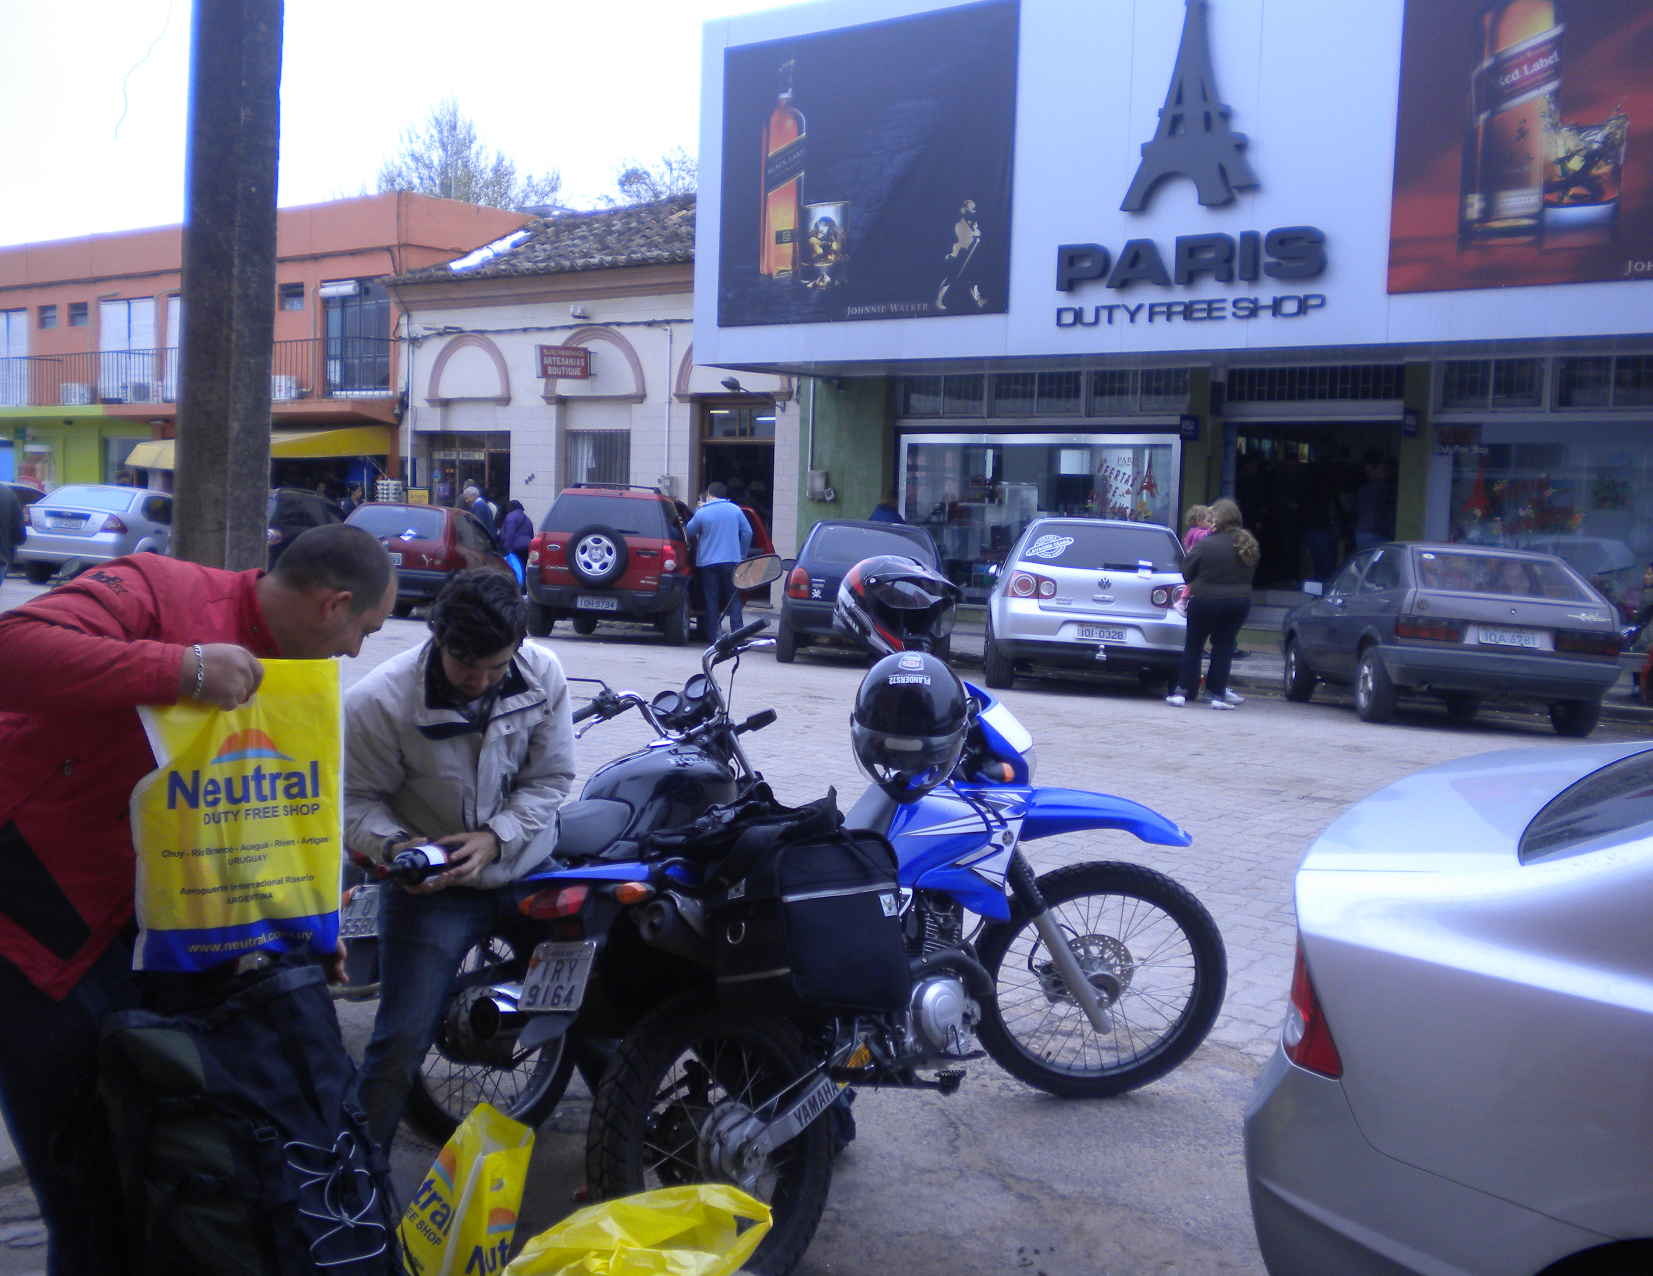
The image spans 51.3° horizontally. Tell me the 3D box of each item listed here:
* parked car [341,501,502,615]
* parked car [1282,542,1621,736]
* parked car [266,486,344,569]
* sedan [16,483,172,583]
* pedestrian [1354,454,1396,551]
[{"bbox_3d":[-4.967,-0.947,21.882,1.650,1.420,3.820,3,2,1],"label":"parked car"},{"bbox_3d":[4.712,-0.057,13.472,1.600,1.375,3.810,4,1,3],"label":"parked car"},{"bbox_3d":[-7.769,-1.261,24.016,1.680,1.490,3.900,3,2,4],"label":"parked car"},{"bbox_3d":[-10.702,-1.523,26.166,1.690,1.470,4.200,3,2,-4],"label":"sedan"},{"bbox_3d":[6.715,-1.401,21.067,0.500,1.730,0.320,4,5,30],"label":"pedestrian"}]

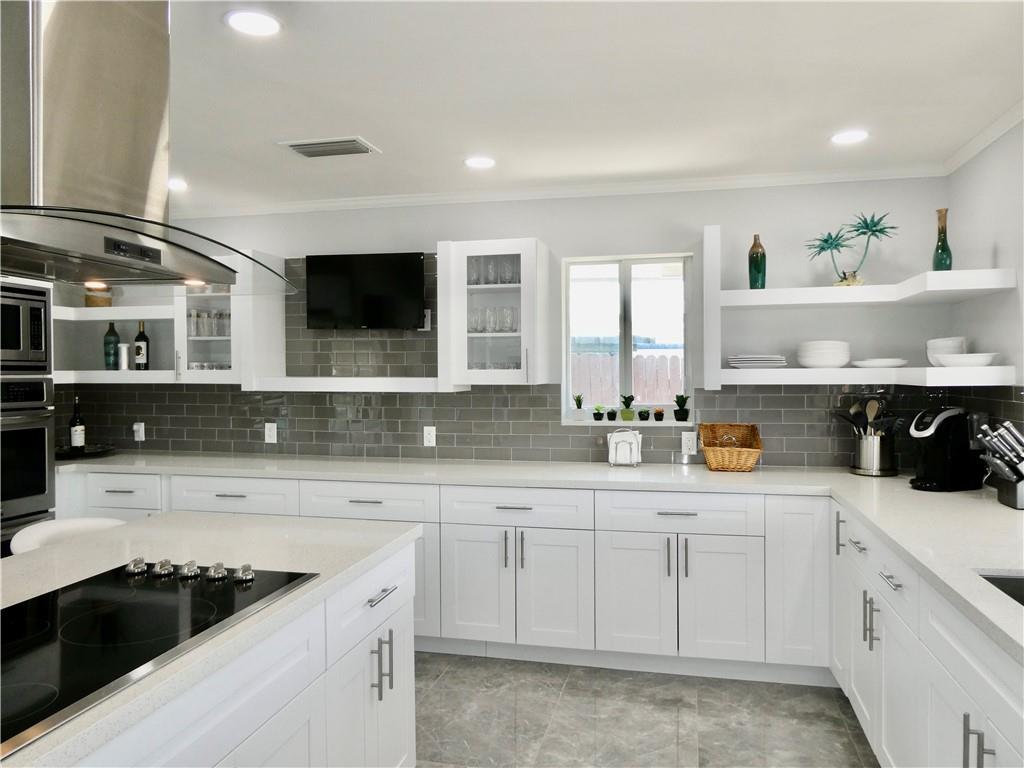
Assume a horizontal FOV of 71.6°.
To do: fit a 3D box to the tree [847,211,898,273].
[{"bbox_3d":[1.761,-0.689,3.473,0.230,0.285,0.190,0,2,13],"label":"tree"}]

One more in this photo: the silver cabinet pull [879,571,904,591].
[{"bbox_3d":[1.173,0.609,2.193,0.036,0.012,0.174,0,2,13],"label":"silver cabinet pull"}]

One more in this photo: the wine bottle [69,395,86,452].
[{"bbox_3d":[-2.668,0.250,4.366,0.082,0.330,0.082,0,1,13],"label":"wine bottle"}]

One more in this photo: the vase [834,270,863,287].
[{"bbox_3d":[1.637,-0.508,3.452,0.140,0.090,0.110,0,1,13],"label":"vase"}]

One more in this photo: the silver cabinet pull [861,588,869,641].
[{"bbox_3d":[1.246,0.812,2.479,0.036,0.178,0.013,0,1,13],"label":"silver cabinet pull"}]

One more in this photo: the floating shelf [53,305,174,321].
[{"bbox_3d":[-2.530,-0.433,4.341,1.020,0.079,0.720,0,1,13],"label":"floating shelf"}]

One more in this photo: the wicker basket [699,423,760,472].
[{"bbox_3d":[1.124,0.326,3.670,0.295,0.228,0.250,0,2,13],"label":"wicker basket"}]

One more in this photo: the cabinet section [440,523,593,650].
[{"bbox_3d":[0.084,0.964,3.707,0.762,0.566,0.570,0,1,13],"label":"cabinet section"}]

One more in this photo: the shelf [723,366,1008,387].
[{"bbox_3d":[1.549,-0.035,3.321,1.118,0.077,0.733,0,1,13],"label":"shelf"}]

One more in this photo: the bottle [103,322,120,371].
[{"bbox_3d":[-2.512,-0.234,4.463,0.087,0.298,0.087,0,2,13],"label":"bottle"}]

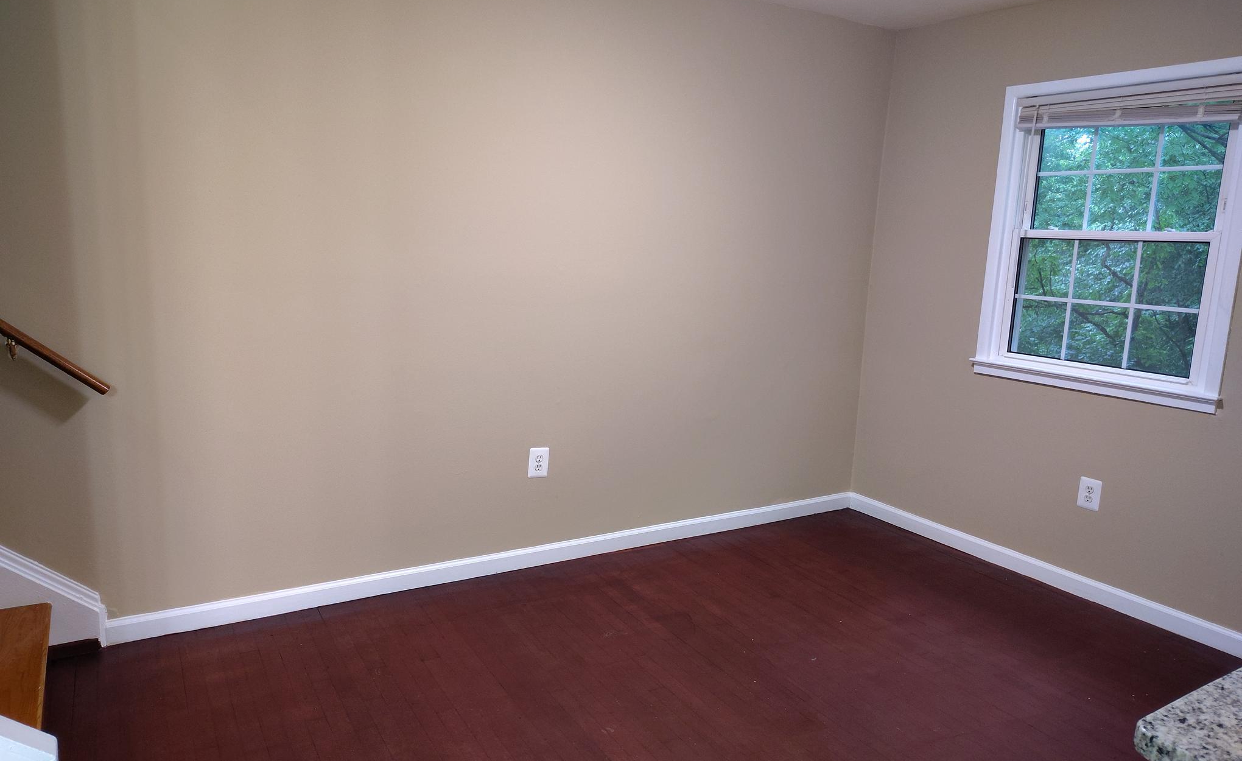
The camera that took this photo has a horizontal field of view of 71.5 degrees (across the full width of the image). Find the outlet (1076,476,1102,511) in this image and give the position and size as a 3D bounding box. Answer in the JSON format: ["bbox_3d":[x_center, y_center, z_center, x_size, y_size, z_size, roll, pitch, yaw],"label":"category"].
[{"bbox_3d":[1.914,0.462,3.522,0.008,0.125,0.087,-4,12,-32],"label":"outlet"}]

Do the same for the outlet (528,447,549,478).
[{"bbox_3d":[-0.340,0.338,3.559,0.087,0.125,0.008,0,10,-33],"label":"outlet"}]

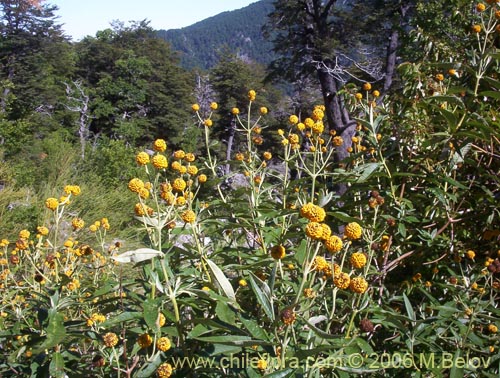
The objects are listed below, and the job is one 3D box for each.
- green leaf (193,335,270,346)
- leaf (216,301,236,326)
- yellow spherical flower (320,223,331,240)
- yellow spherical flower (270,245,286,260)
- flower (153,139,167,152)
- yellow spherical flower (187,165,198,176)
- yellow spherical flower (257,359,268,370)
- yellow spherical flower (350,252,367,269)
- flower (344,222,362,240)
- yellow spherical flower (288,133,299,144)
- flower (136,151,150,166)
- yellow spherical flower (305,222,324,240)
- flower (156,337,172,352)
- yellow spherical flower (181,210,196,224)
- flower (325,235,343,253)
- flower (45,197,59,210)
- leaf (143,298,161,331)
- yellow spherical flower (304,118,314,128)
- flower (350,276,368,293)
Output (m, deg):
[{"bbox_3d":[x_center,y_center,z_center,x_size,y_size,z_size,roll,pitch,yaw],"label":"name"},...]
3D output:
[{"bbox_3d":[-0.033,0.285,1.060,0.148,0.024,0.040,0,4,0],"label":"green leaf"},{"bbox_3d":[-0.038,0.201,0.920,0.033,0.040,0.016,0,4,0],"label":"leaf"},{"bbox_3d":[0.127,0.074,0.968,0.027,0.027,0.027,0,4,0],"label":"yellow spherical flower"},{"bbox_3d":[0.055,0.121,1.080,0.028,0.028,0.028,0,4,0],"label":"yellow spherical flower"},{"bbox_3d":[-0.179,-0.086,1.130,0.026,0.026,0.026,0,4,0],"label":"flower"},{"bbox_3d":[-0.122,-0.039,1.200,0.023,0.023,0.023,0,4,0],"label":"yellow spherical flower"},{"bbox_3d":[0.024,0.327,1.050,0.019,0.019,0.019,0,4,0],"label":"yellow spherical flower"},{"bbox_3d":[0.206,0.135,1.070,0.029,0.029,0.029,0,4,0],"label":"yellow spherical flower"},{"bbox_3d":[0.152,0.062,0.830,0.025,0.025,0.025,0,4,0],"label":"flower"},{"bbox_3d":[0.097,-0.109,1.230,0.023,0.023,0.023,0,4,0],"label":"yellow spherical flower"},{"bbox_3d":[-0.185,-0.052,0.980,0.024,0.024,0.024,0,4,0],"label":"flower"},{"bbox_3d":[0.108,0.070,0.950,0.027,0.027,0.027,0,4,0],"label":"yellow spherical flower"},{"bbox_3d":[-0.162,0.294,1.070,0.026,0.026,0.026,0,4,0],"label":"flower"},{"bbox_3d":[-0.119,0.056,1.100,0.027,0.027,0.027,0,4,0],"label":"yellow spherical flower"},{"bbox_3d":[0.122,0.081,0.820,0.025,0.025,0.025,0,4,0],"label":"flower"},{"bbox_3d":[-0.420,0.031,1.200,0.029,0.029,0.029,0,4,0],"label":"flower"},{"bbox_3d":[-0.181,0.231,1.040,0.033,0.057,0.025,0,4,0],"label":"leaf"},{"bbox_3d":[0.129,-0.142,1.220,0.020,0.020,0.020,0,4,0],"label":"yellow spherical flower"},{"bbox_3d":[0.183,0.161,0.940,0.028,0.028,0.028,0,4,0],"label":"flower"}]

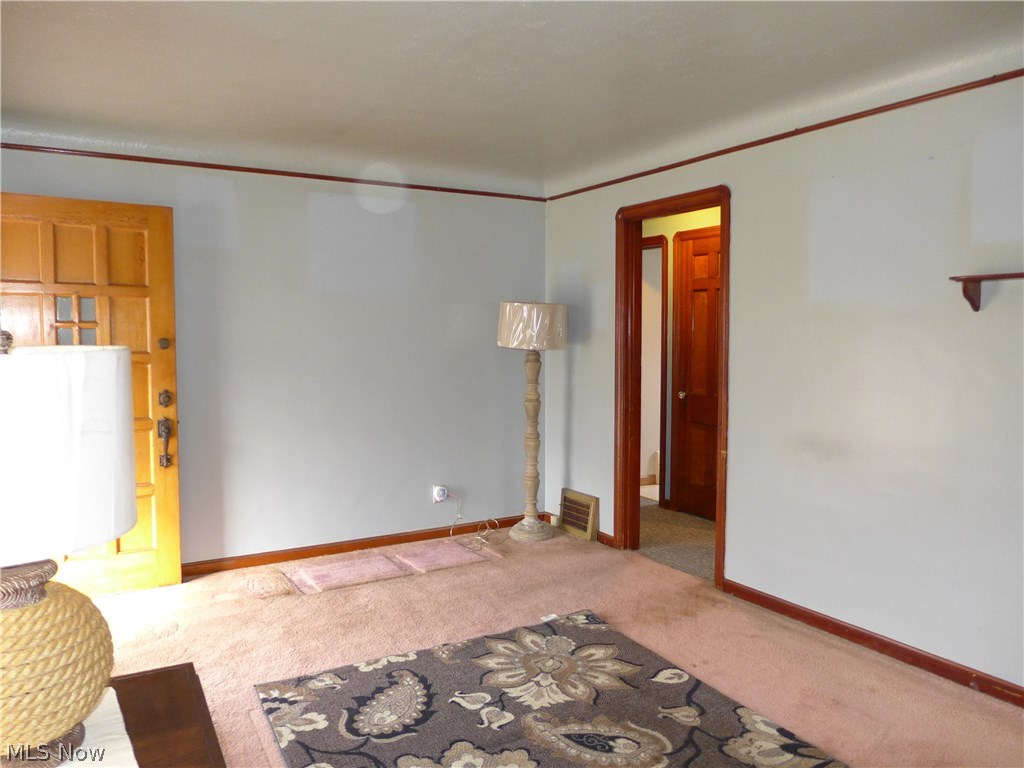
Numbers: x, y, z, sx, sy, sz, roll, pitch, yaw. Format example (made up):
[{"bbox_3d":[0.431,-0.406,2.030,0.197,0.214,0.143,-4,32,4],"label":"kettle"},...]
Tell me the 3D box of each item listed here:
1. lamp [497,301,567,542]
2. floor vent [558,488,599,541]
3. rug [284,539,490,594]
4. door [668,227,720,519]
[{"bbox_3d":[0.134,0.244,4.751,0.460,1.570,0.460,0,4,0],"label":"lamp"},{"bbox_3d":[0.446,0.882,4.793,0.055,0.290,0.345,-3,5,-33],"label":"floor vent"},{"bbox_3d":[-0.723,1.064,4.194,1.120,0.020,0.430,-2,4,-31],"label":"rug"},{"bbox_3d":[1.451,-0.039,5.120,0.070,2.080,0.720,-3,5,-33],"label":"door"}]

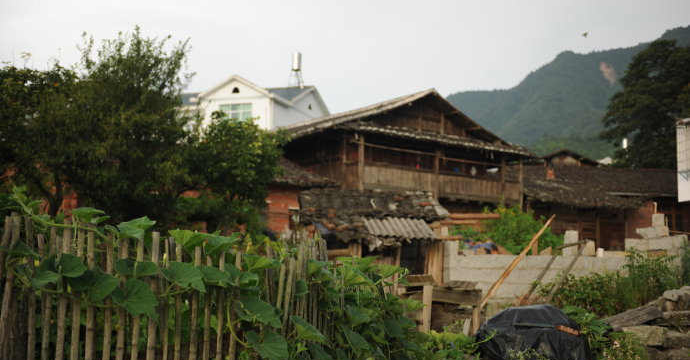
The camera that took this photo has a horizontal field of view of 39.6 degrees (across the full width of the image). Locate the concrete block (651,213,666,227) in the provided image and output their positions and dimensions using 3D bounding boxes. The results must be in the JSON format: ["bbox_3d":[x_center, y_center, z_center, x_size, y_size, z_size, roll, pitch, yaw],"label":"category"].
[{"bbox_3d":[6.052,0.776,18.500,0.240,0.250,0.260,1,-6,-12],"label":"concrete block"}]

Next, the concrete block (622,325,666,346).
[{"bbox_3d":[3.432,1.788,11.000,0.440,0.230,0.300,1,-6,-10],"label":"concrete block"}]

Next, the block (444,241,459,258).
[{"bbox_3d":[1.956,1.276,17.600,0.250,0.300,0.280,1,-6,-12],"label":"block"}]

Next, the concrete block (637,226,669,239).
[{"bbox_3d":[5.936,1.014,18.500,0.560,0.230,0.280,1,-6,-12],"label":"concrete block"}]

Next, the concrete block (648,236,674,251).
[{"bbox_3d":[6.067,1.225,18.400,0.440,0.260,0.270,1,-6,-12],"label":"concrete block"}]

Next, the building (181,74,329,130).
[{"bbox_3d":[-6.470,-0.341,57.845,9.000,9.500,10.500,-2,-6,16],"label":"building"}]

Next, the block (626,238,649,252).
[{"bbox_3d":[5.586,1.245,18.300,0.410,0.250,0.270,1,-6,-12],"label":"block"}]

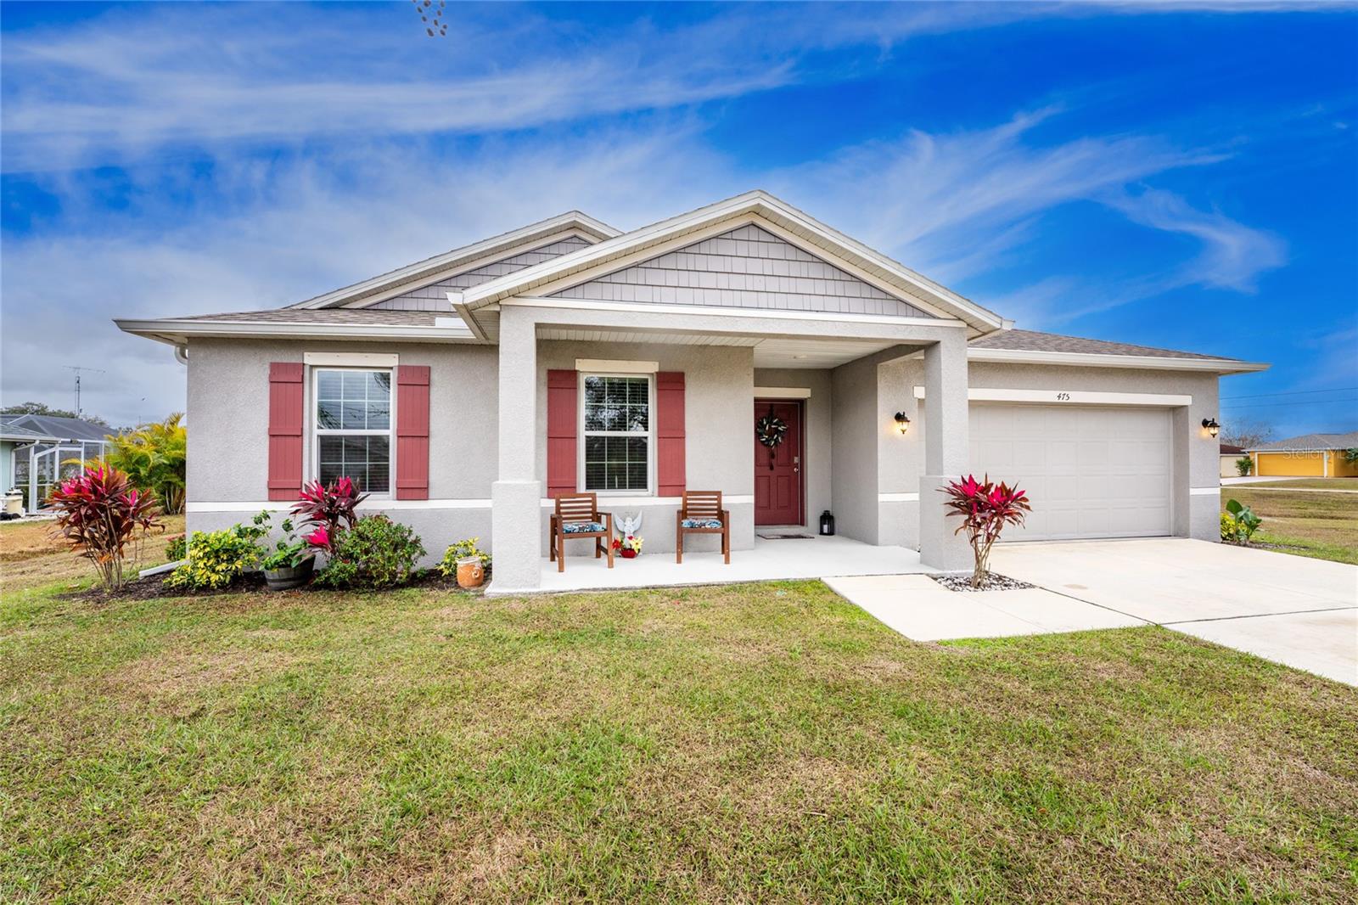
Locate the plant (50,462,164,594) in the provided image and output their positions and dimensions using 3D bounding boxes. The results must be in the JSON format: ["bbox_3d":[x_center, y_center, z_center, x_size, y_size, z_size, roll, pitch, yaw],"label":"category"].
[{"bbox_3d":[-6.137,0.806,5.650,0.880,1.320,0.880,0,-1,43],"label":"plant"}]

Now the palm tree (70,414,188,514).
[{"bbox_3d":[-14.450,0.323,14.600,2.600,2.750,2.500,0,-1,-45],"label":"palm tree"}]

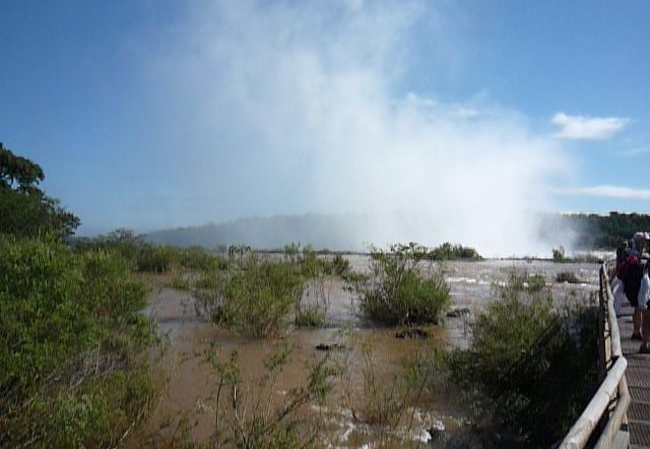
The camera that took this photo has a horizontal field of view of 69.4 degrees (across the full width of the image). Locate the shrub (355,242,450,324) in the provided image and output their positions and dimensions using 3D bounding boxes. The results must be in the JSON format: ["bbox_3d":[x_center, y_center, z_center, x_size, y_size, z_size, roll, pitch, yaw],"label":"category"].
[{"bbox_3d":[2.550,1.900,15.500,3.000,2.550,2.600,1,-2,0],"label":"shrub"}]

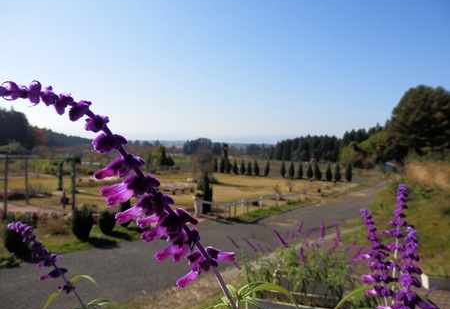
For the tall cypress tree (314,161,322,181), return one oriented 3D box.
[{"bbox_3d":[10.114,1.785,35.099,0.736,2.055,0.736,0,2,0],"label":"tall cypress tree"}]

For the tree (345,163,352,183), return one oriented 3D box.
[{"bbox_3d":[12.428,1.791,32.500,0.640,1.940,0.640,0,2,0],"label":"tree"}]

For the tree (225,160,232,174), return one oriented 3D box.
[{"bbox_3d":[0.497,1.675,42.452,0.706,1.779,0.706,0,2,0],"label":"tree"}]

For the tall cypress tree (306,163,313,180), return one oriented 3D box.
[{"bbox_3d":[9.317,1.827,35.485,0.678,1.946,0.678,0,2,0],"label":"tall cypress tree"}]

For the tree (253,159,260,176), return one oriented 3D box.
[{"bbox_3d":[3.870,1.571,39.400,0.680,2.000,0.680,0,2,0],"label":"tree"}]

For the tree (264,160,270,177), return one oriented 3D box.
[{"bbox_3d":[4.985,1.595,38.100,0.640,1.970,0.640,0,2,0],"label":"tree"}]

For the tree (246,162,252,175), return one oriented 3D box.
[{"bbox_3d":[3.127,1.783,40.595,0.663,1.688,0.663,0,2,0],"label":"tree"}]

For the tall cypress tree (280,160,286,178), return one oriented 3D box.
[{"bbox_3d":[6.747,1.702,37.427,0.623,2.065,0.623,0,2,0],"label":"tall cypress tree"}]

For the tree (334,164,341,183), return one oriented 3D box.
[{"bbox_3d":[11.481,1.814,33.000,0.660,1.960,0.660,0,2,0],"label":"tree"}]

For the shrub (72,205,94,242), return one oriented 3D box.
[{"bbox_3d":[-5.808,2.812,13.308,0.870,1.478,0.870,0,2,0],"label":"shrub"}]

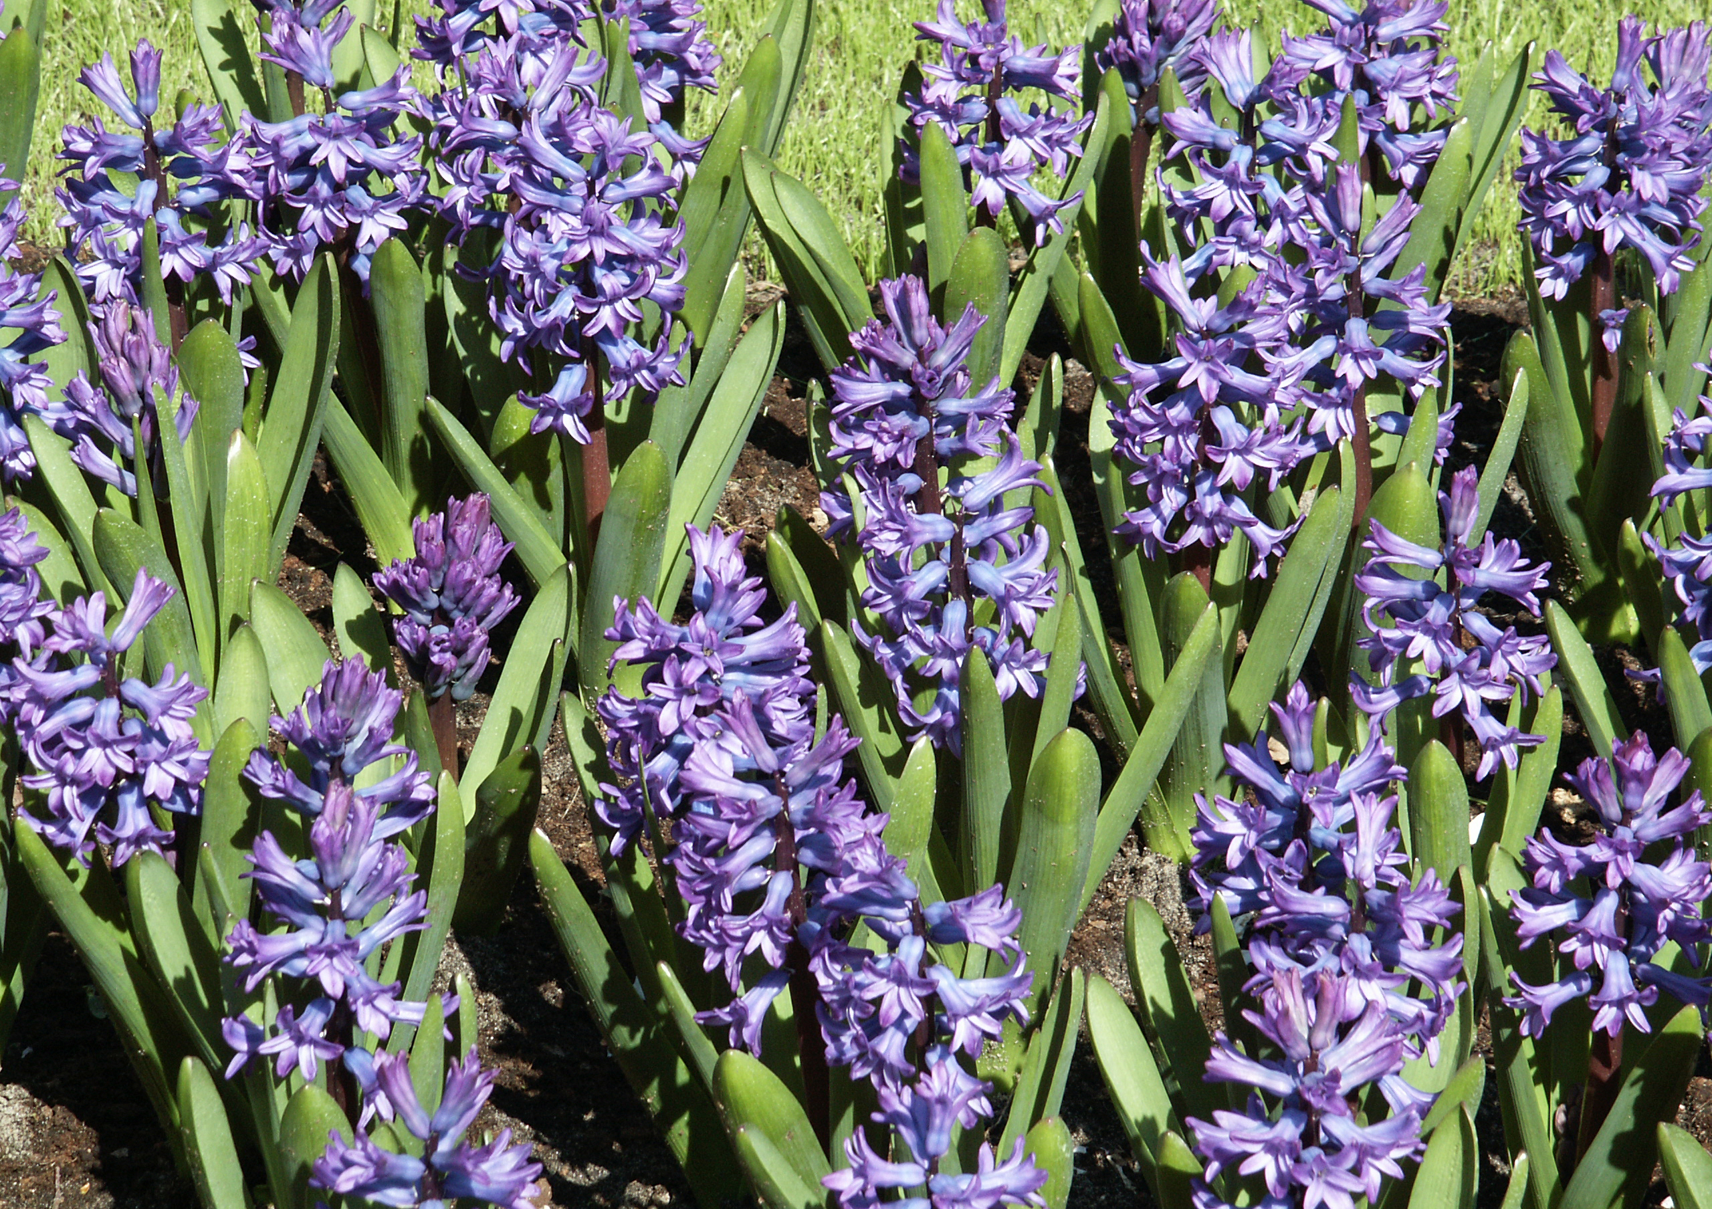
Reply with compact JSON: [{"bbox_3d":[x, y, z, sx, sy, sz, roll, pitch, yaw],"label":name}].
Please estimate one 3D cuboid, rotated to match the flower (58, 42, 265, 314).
[{"bbox_3d":[-0.294,-0.179,4.096,0.085,0.112,0.085,0,27,0],"label":"flower"}]

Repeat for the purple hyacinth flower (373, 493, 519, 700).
[{"bbox_3d":[-0.163,-0.003,3.845,0.058,0.080,0.058,0,24,0],"label":"purple hyacinth flower"}]

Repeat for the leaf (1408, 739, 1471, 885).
[{"bbox_3d":[0.198,0.072,3.291,0.020,0.062,0.012,0,26,0],"label":"leaf"}]

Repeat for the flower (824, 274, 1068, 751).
[{"bbox_3d":[0.032,-0.032,3.420,0.084,0.178,0.082,-1,26,1],"label":"flower"}]

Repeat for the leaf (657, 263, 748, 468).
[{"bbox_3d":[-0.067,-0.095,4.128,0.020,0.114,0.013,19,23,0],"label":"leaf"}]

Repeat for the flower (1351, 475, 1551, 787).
[{"bbox_3d":[0.232,0.005,3.762,0.077,0.118,0.077,0,27,0],"label":"flower"}]

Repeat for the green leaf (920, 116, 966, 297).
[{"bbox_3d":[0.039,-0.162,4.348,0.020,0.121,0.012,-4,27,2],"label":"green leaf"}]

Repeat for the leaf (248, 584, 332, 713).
[{"bbox_3d":[-0.199,0.016,3.397,0.022,0.059,0.012,-13,25,6],"label":"leaf"}]

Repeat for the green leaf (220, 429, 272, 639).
[{"bbox_3d":[-0.254,-0.025,4.003,0.019,0.112,0.014,2,33,-1],"label":"green leaf"}]

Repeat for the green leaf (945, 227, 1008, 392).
[{"bbox_3d":[0.053,-0.126,4.308,0.029,0.097,0.014,0,35,0],"label":"green leaf"}]

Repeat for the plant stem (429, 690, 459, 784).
[{"bbox_3d":[-0.145,0.047,3.428,0.009,0.040,0.009,-2,26,1],"label":"plant stem"}]

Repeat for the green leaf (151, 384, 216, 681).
[{"bbox_3d":[-0.279,-0.029,4.039,0.012,0.144,0.014,-7,28,3],"label":"green leaf"}]

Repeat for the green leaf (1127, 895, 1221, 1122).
[{"bbox_3d":[0.122,0.160,3.638,0.023,0.118,0.015,-15,26,8],"label":"green leaf"}]

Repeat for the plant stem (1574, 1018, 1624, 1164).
[{"bbox_3d":[0.281,0.181,3.643,0.010,0.069,0.011,9,25,-4],"label":"plant stem"}]

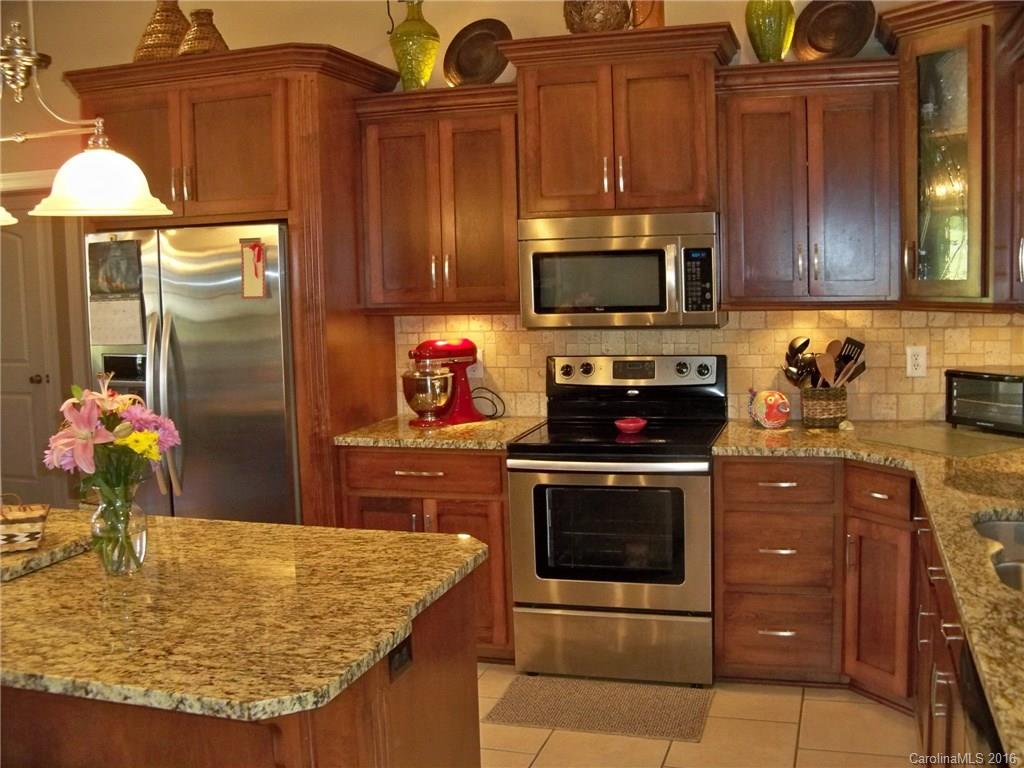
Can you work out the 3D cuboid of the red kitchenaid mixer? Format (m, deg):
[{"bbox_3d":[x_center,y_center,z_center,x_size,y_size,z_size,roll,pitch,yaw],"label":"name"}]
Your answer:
[{"bbox_3d":[-0.301,-0.009,4.396,0.360,0.355,0.220,-6,8,-36],"label":"red kitchenaid mixer"}]

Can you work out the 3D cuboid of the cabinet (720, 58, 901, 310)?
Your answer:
[{"bbox_3d":[1.113,-0.726,3.906,0.648,0.885,0.390,0,6,16],"label":"cabinet"}]

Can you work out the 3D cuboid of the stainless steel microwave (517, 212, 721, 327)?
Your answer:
[{"bbox_3d":[0.453,-0.448,4.117,0.757,0.421,0.410,0,6,16],"label":"stainless steel microwave"}]

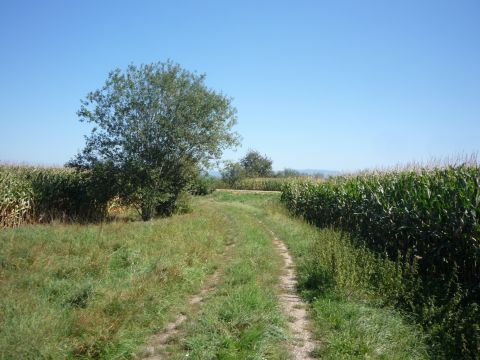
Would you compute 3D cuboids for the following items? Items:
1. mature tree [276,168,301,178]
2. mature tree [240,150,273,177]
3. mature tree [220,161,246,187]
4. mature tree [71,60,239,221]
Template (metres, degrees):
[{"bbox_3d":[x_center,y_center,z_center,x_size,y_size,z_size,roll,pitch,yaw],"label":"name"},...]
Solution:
[{"bbox_3d":[20.769,-1.285,190.000,10.000,8.000,9.000,0,1,0],"label":"mature tree"},{"bbox_3d":[3.533,-2.355,95.000,6.900,8.000,6.600,0,1,0],"label":"mature tree"},{"bbox_3d":[-1.245,-1.054,85.000,5.000,5.400,4.800,0,1,0],"label":"mature tree"},{"bbox_3d":[-4.080,-1.896,21.300,7.900,7.600,7.400,0,1,0],"label":"mature tree"}]

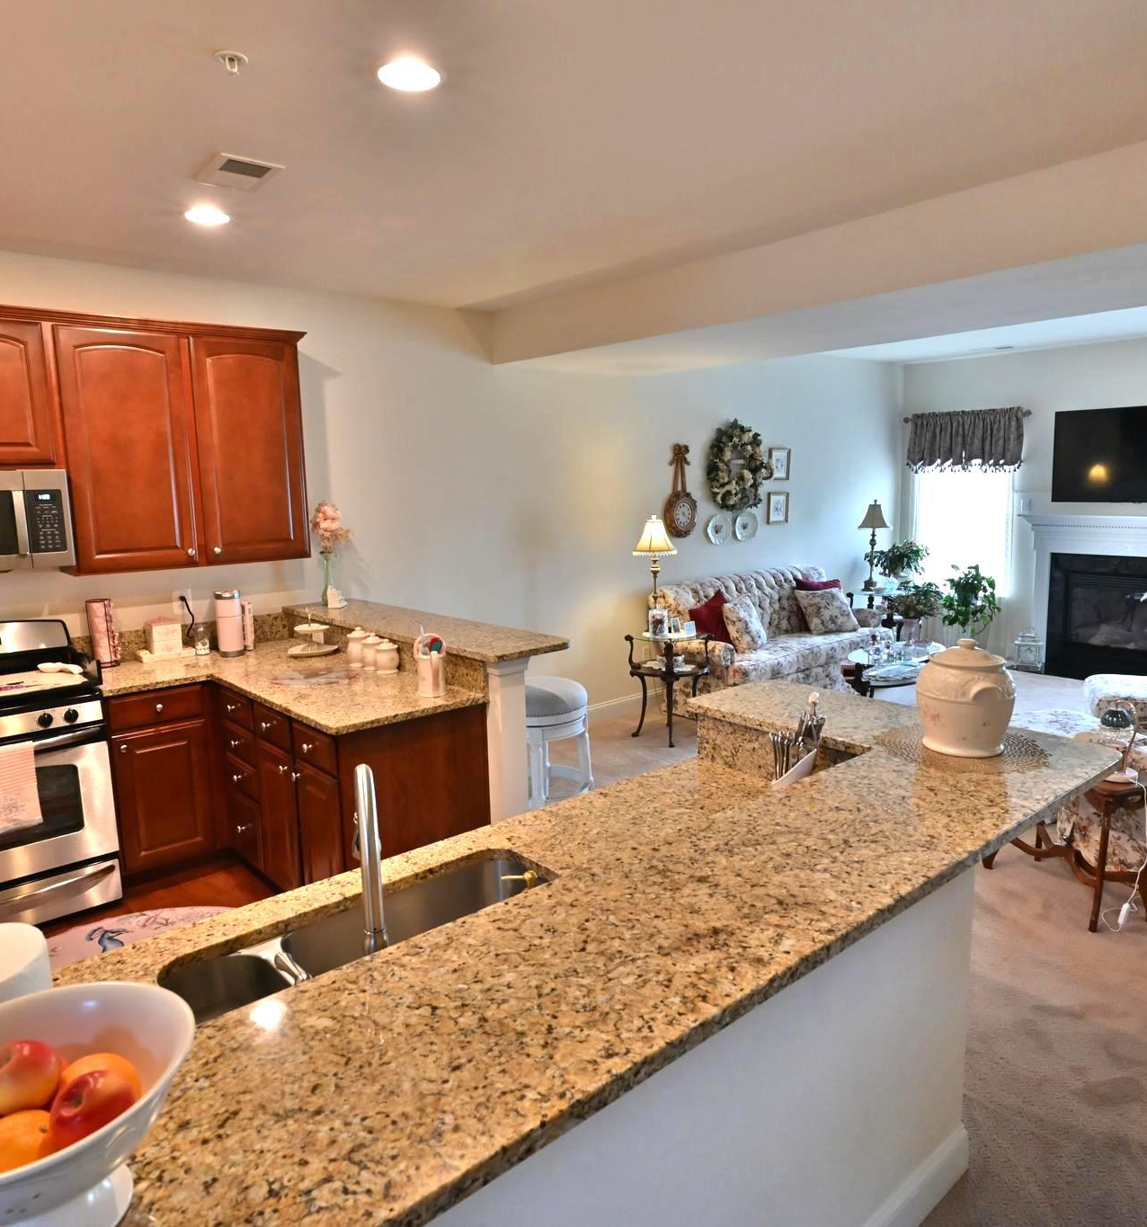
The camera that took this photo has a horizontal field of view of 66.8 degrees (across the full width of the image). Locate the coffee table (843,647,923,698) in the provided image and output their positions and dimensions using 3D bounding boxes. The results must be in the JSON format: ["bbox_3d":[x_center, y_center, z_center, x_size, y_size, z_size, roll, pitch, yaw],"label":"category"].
[{"bbox_3d":[2.333,0.502,6.200,1.080,0.460,0.560,-9,12,-41],"label":"coffee table"}]

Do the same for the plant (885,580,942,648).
[{"bbox_3d":[2.476,0.011,6.344,0.420,0.480,0.420,-1,9,3],"label":"plant"}]

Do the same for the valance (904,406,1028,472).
[{"bbox_3d":[3.643,-1.605,8.136,0.120,0.570,1.160,-9,12,-40],"label":"valance"}]

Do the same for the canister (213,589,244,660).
[{"bbox_3d":[-1.691,0.047,4.282,0.130,0.305,0.130,-5,10,-24],"label":"canister"}]

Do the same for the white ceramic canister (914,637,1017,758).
[{"bbox_3d":[0.923,0.186,2.064,0.245,0.255,0.240,0,9,12],"label":"white ceramic canister"}]

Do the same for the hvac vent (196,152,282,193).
[{"bbox_3d":[-1.082,-1.423,2.831,0.200,0.025,0.285,-9,12,-41],"label":"hvac vent"}]

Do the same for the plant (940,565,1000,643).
[{"bbox_3d":[3.553,-0.095,7.758,0.480,0.670,0.500,-9,12,-40],"label":"plant"}]

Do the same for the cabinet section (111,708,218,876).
[{"bbox_3d":[-1.918,0.753,3.949,0.385,0.646,0.500,-9,12,-40],"label":"cabinet section"}]

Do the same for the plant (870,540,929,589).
[{"bbox_3d":[2.983,-0.460,7.970,0.500,0.410,0.520,-9,12,-40],"label":"plant"}]

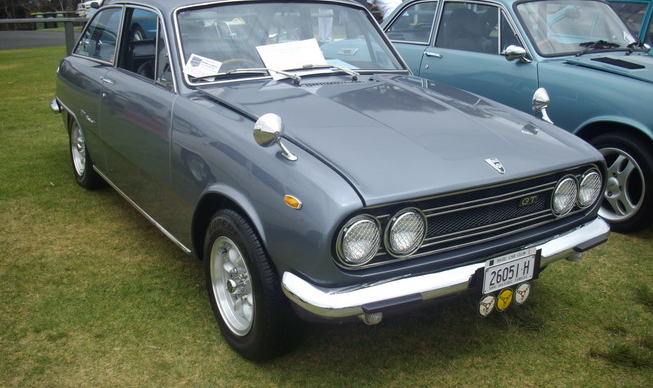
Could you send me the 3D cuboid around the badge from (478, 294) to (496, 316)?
[{"bbox_3d":[0.541,0.378,2.352,0.081,0.081,0.010,-10,21,-31],"label":"badge"}]

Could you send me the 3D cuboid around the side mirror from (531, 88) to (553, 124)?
[{"bbox_3d":[0.915,-0.374,2.928,0.122,0.143,0.138,-15,24,-40],"label":"side mirror"}]

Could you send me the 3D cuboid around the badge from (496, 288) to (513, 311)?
[{"bbox_3d":[0.612,0.363,2.395,0.081,0.081,0.010,-10,21,-31],"label":"badge"}]

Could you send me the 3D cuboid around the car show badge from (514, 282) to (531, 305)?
[{"bbox_3d":[0.685,0.348,2.439,0.081,0.081,0.010,-10,21,-31],"label":"car show badge"}]

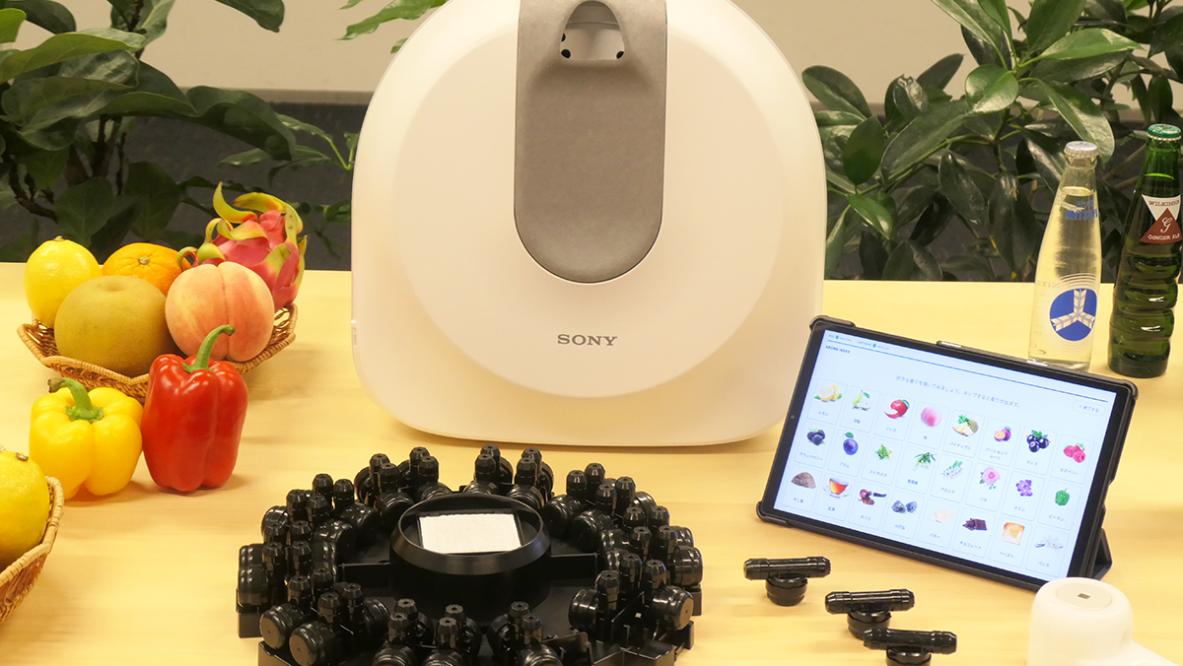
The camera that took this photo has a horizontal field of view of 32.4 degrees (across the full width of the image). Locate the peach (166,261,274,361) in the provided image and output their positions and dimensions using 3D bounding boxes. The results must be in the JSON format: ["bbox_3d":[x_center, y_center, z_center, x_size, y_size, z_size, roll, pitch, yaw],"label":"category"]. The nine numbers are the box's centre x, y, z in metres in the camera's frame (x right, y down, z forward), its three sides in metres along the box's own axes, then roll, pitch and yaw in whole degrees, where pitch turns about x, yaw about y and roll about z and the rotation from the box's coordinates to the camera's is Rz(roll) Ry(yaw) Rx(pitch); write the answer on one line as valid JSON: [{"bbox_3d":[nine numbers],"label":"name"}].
[{"bbox_3d":[-0.313,-0.019,1.719,0.090,0.087,0.089,1,20,0],"label":"peach"}]

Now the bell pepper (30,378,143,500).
[{"bbox_3d":[-0.379,0.074,1.528,0.083,0.086,0.081,1,20,0],"label":"bell pepper"}]

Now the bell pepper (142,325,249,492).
[{"bbox_3d":[-0.299,0.053,1.539,0.080,0.119,0.079,1,20,0],"label":"bell pepper"}]

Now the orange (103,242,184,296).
[{"bbox_3d":[-0.388,-0.045,1.779,0.078,0.069,0.078,1,20,0],"label":"orange"}]

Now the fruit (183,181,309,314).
[{"bbox_3d":[-0.308,-0.076,1.804,0.107,0.119,0.099,1,20,0],"label":"fruit"}]

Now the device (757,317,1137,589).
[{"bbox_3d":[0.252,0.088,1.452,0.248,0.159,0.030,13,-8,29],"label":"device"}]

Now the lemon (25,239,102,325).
[{"bbox_3d":[-0.456,-0.043,1.756,0.066,0.083,0.066,1,20,0],"label":"lemon"}]

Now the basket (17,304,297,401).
[{"bbox_3d":[-0.370,0.014,1.730,0.238,0.059,0.236,1,20,0],"label":"basket"}]

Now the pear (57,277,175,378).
[{"bbox_3d":[-0.395,-0.005,1.693,0.099,0.085,0.099,1,20,0],"label":"pear"}]

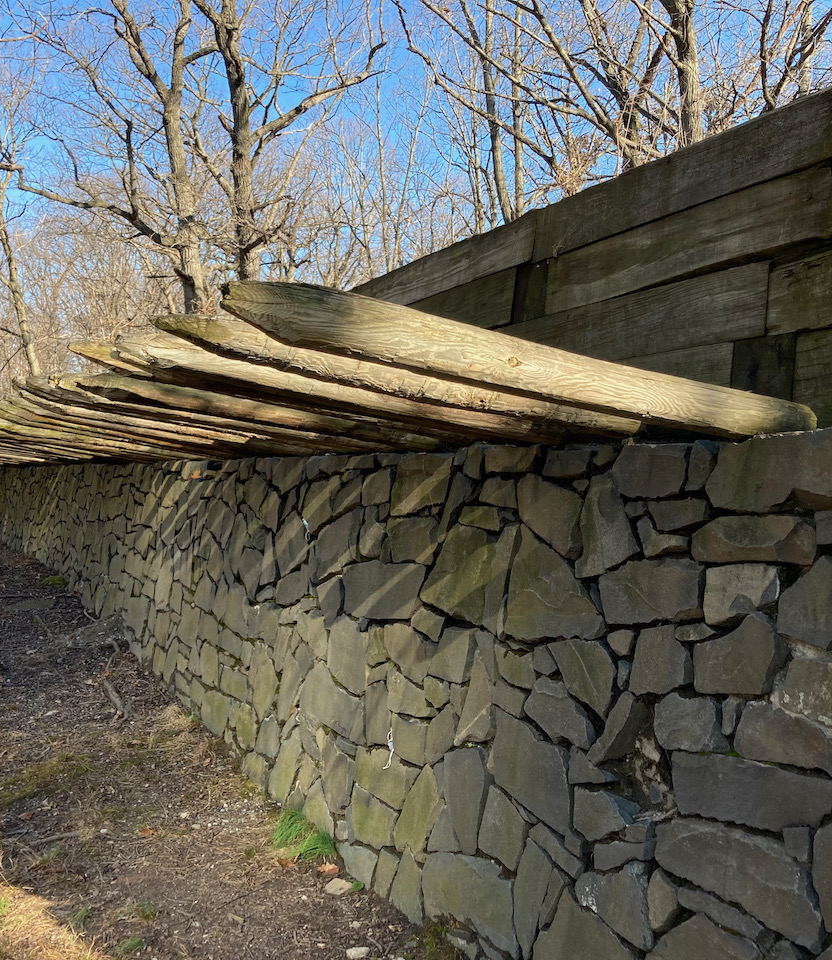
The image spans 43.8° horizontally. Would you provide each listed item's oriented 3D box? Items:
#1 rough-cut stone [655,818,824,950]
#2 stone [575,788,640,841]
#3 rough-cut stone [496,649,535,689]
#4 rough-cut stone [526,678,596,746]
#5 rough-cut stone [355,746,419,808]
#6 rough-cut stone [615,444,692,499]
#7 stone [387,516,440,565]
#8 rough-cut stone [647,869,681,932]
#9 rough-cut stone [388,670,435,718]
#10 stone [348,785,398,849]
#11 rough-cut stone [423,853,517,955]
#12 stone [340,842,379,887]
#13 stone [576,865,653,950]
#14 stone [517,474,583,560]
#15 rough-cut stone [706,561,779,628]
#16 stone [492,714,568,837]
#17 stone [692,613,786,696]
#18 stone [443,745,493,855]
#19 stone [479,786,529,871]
[{"bbox_3d":[0.748,0.836,2.244,0.179,0.153,0.495,8,-3,-25],"label":"rough-cut stone"},{"bbox_3d":[0.515,0.859,2.663,0.140,0.136,0.220,-2,2,-27],"label":"stone"},{"bbox_3d":[0.344,0.563,3.114,0.106,0.110,0.244,8,-3,-25],"label":"rough-cut stone"},{"bbox_3d":[0.426,0.622,2.789,0.122,0.123,0.335,5,-2,-26],"label":"rough-cut stone"},{"bbox_3d":[-0.056,1.145,4.016,0.176,0.193,0.530,10,-7,-26],"label":"rough-cut stone"},{"bbox_3d":[0.698,-0.013,2.885,0.158,0.145,0.299,10,-3,-26],"label":"rough-cut stone"},{"bbox_3d":[0.049,0.253,4.139,0.176,0.192,0.450,10,-7,-26],"label":"stone"},{"bbox_3d":[0.608,0.983,2.414,0.110,0.134,0.096,-2,2,-27],"label":"rough-cut stone"},{"bbox_3d":[0.025,0.763,3.651,0.130,0.140,0.354,-2,2,-27],"label":"rough-cut stone"},{"bbox_3d":[-0.091,1.259,3.783,0.173,0.201,0.414,5,-2,-26],"label":"stone"},{"bbox_3d":[0.236,1.257,3.153,0.200,0.278,0.585,5,-2,-26],"label":"rough-cut stone"},{"bbox_3d":[-0.157,1.448,3.963,0.153,0.145,0.381,8,-3,-25],"label":"stone"},{"bbox_3d":[0.548,1.023,2.569,0.142,0.158,0.300,8,-3,-25],"label":"stone"},{"bbox_3d":[0.430,0.105,2.918,0.166,0.230,0.332,5,-2,-26],"label":"stone"},{"bbox_3d":[0.763,0.254,2.321,0.140,0.145,0.212,-2,2,-27],"label":"rough-cut stone"},{"bbox_3d":[0.411,0.876,3.158,0.176,0.231,0.464,10,3,-26],"label":"stone"},{"bbox_3d":[0.762,0.395,2.315,0.146,0.203,0.247,8,-3,-25],"label":"stone"},{"bbox_3d":[0.196,0.991,3.276,0.150,0.319,0.256,-2,2,-27],"label":"stone"},{"bbox_3d":[0.299,1.001,2.994,0.134,0.201,0.250,5,-2,-26],"label":"stone"}]

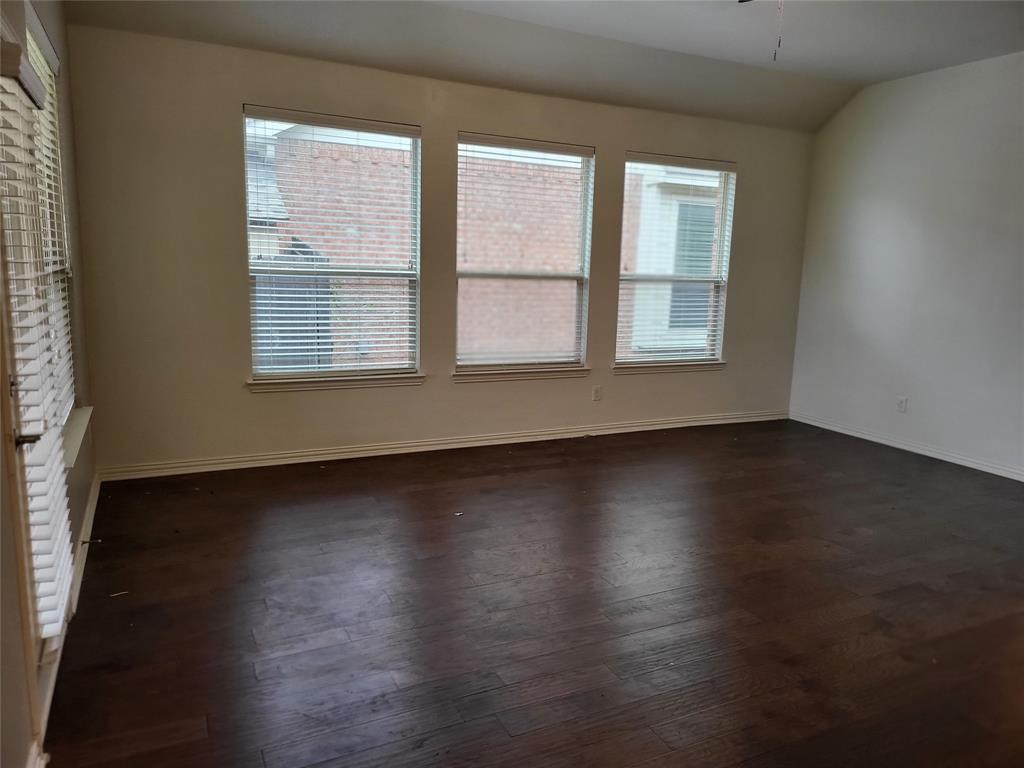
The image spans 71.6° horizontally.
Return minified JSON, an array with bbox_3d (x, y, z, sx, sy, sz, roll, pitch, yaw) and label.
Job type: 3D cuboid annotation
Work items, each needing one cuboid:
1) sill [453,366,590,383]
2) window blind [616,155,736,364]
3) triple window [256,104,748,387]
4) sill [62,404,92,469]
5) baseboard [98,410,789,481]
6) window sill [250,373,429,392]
[{"bbox_3d":[0.081,-0.080,5.740,1.250,0.084,0.125,-3,10,-27],"label":"sill"},{"bbox_3d":[1.450,-1.066,6.284,1.200,1.755,0.065,-3,10,-27],"label":"window blind"},{"bbox_3d":[0.118,-1.000,5.620,4.168,1.775,0.100,-3,10,-27],"label":"triple window"},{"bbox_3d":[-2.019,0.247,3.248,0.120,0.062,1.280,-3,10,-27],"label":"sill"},{"bbox_3d":[0.101,0.434,5.803,6.035,0.088,0.020,-3,10,-27],"label":"baseboard"},{"bbox_3d":[-1.233,-0.013,5.077,1.257,0.084,0.125,-3,10,-27],"label":"window sill"}]

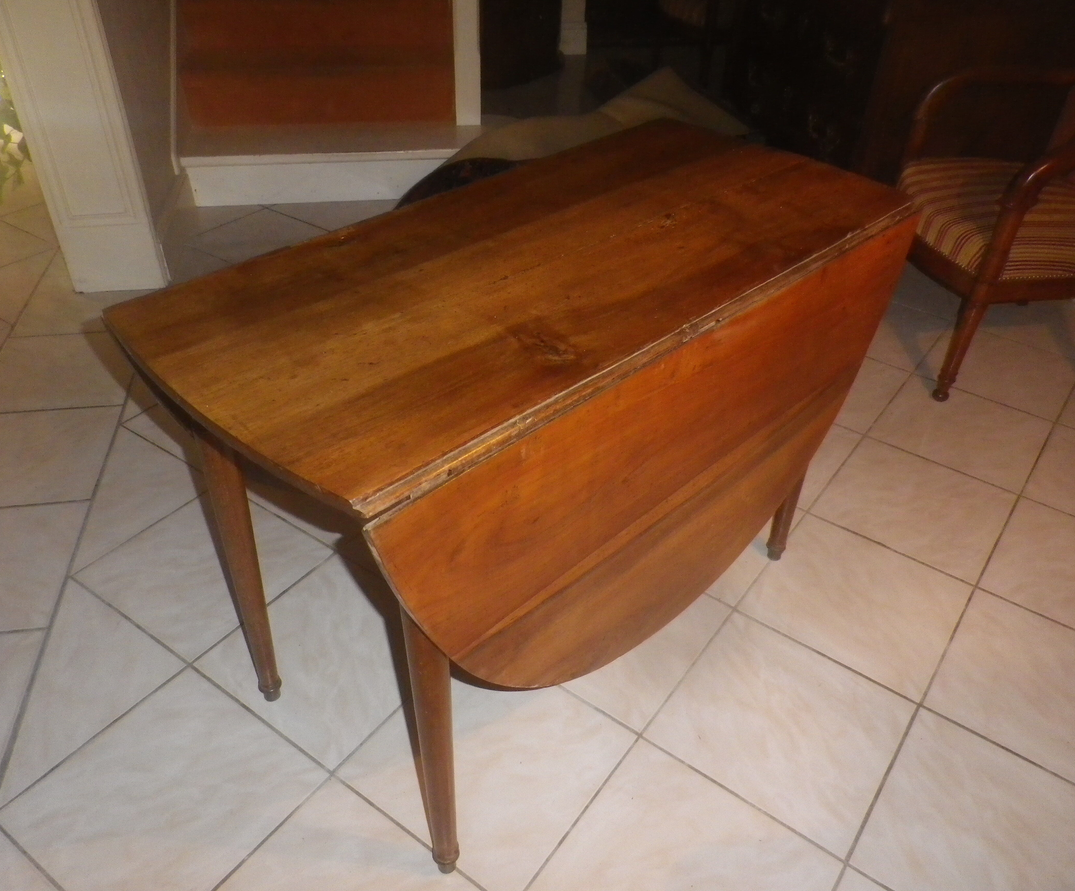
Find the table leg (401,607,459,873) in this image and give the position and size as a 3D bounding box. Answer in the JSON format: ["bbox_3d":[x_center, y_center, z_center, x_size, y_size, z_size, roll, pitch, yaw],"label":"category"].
[{"bbox_3d":[-0.121,0.351,1.028,0.053,0.632,0.053,31,46,33],"label":"table leg"}]

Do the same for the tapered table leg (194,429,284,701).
[{"bbox_3d":[-0.431,0.172,1.252,0.053,0.632,0.053,31,46,33],"label":"tapered table leg"}]

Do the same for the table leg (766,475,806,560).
[{"bbox_3d":[0.485,-0.024,1.538,0.053,0.632,0.053,31,46,33],"label":"table leg"}]

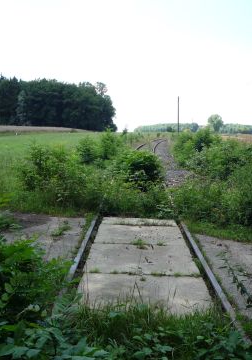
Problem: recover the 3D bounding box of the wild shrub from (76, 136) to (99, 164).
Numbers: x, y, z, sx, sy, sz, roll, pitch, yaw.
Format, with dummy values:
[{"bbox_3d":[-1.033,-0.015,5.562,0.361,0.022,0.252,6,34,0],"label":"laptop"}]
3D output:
[{"bbox_3d":[-1.835,-1.382,21.148,1.014,1.372,1.050,0,6,0],"label":"wild shrub"}]

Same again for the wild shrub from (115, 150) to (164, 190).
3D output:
[{"bbox_3d":[0.367,-0.229,12.075,1.309,1.140,1.200,0,6,0],"label":"wild shrub"}]

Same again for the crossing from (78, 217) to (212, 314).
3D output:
[{"bbox_3d":[0.190,0.992,5.852,1.282,0.150,4.117,0,6,1],"label":"crossing"}]

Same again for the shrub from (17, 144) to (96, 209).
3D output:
[{"bbox_3d":[-1.450,-0.086,9.391,1.586,1.322,1.350,0,6,0],"label":"shrub"}]

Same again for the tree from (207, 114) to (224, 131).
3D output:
[{"bbox_3d":[61.855,-38.326,305.793,11.738,13.868,10.500,0,6,0],"label":"tree"}]

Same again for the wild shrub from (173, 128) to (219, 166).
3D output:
[{"bbox_3d":[3.155,-1.445,20.141,2.020,1.777,1.900,0,6,0],"label":"wild shrub"}]

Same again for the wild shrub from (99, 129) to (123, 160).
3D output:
[{"bbox_3d":[-0.824,-1.845,23.597,1.236,1.779,1.250,0,6,0],"label":"wild shrub"}]

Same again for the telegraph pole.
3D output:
[{"bbox_3d":[8.314,-9.641,70.388,0.200,7.107,0.200,0,6,0],"label":"telegraph pole"}]

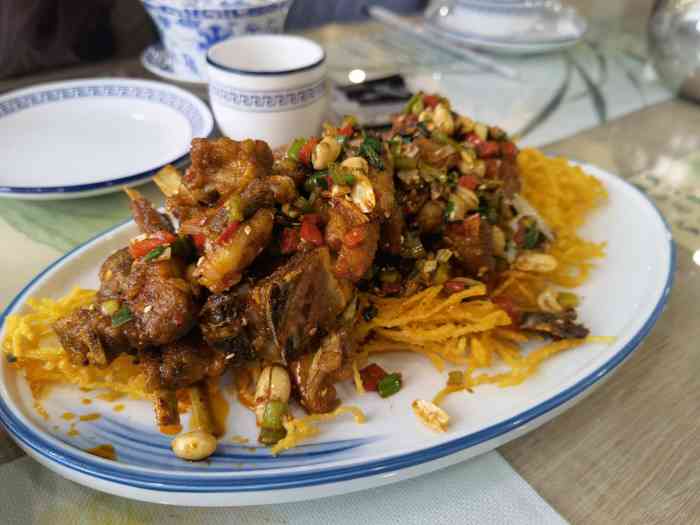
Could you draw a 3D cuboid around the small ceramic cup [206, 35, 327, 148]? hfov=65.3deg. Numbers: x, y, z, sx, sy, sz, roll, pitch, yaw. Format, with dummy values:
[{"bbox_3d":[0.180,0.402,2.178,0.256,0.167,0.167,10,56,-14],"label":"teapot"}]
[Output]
[{"bbox_3d":[-0.052,-0.109,0.360,0.072,0.057,0.072,3,39,0],"label":"small ceramic cup"}]

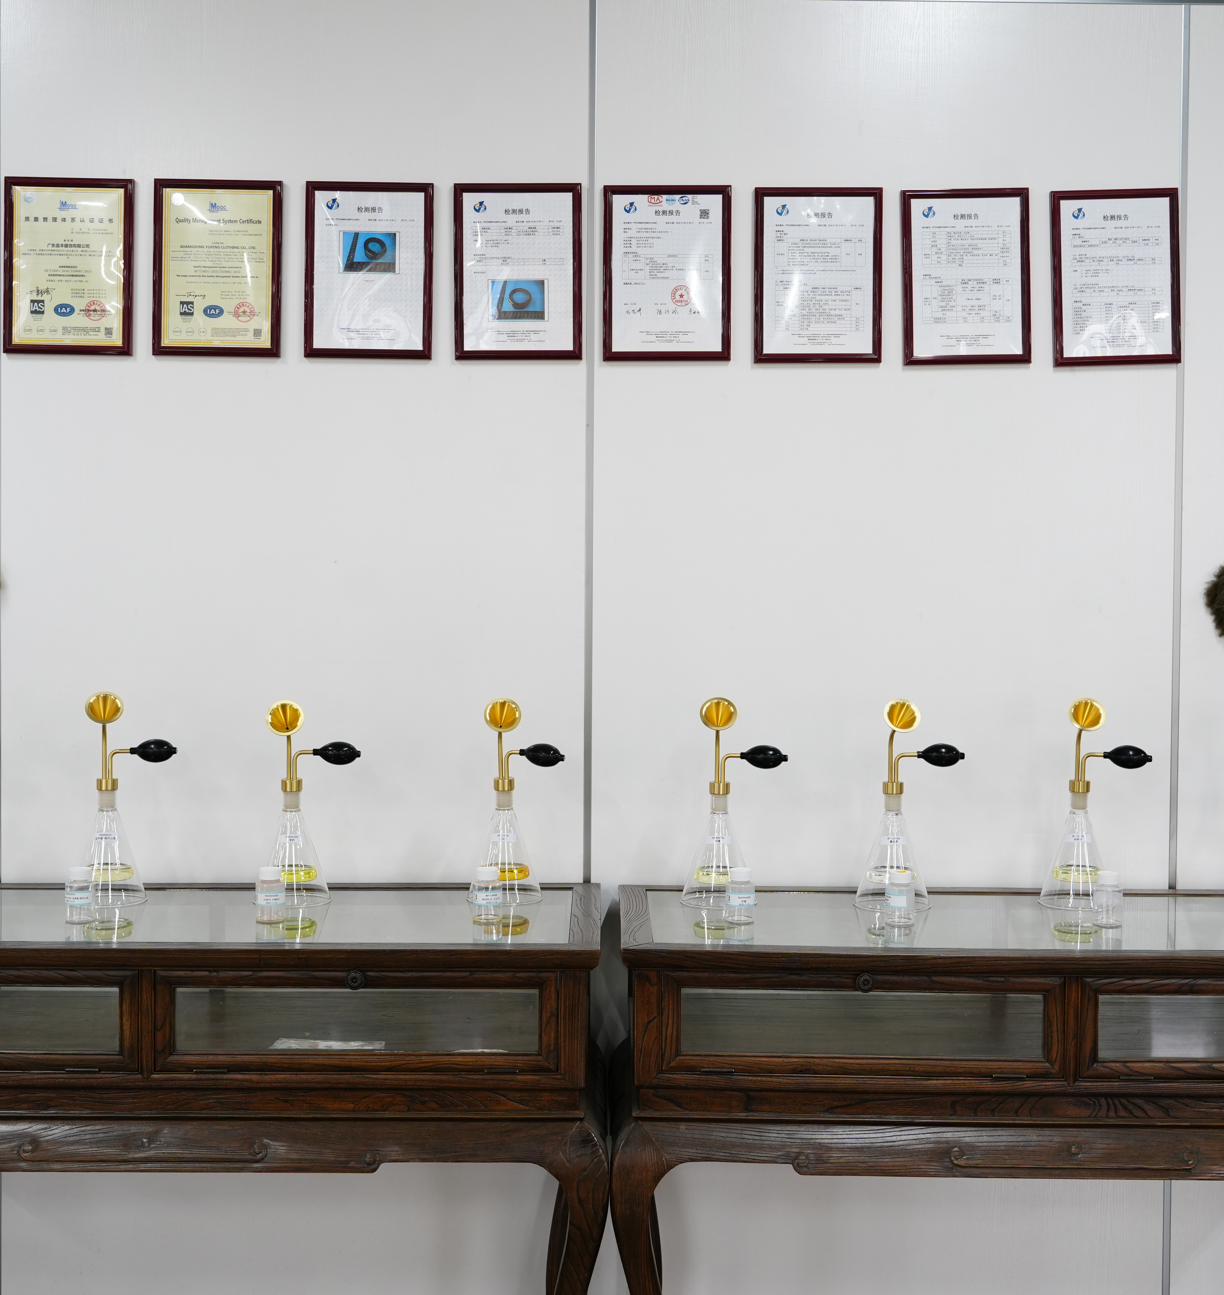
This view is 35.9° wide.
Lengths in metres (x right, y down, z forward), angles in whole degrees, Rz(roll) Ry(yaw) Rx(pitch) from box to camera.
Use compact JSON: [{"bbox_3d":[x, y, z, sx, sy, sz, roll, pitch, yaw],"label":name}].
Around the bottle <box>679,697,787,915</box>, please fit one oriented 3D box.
[{"bbox_3d":[0.223,0.278,3.443,0.194,0.377,0.151,0,2,-1],"label":"bottle"}]

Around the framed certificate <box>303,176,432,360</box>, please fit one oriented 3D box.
[{"bbox_3d":[-0.454,-0.705,3.538,0.240,0.327,0.020,1,2,-1],"label":"framed certificate"}]

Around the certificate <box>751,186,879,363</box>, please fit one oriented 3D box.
[{"bbox_3d":[0.388,-0.697,3.547,0.240,0.327,0.020,0,2,-1],"label":"certificate"}]

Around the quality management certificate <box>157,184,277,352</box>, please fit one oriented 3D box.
[{"bbox_3d":[-0.736,-0.709,3.535,0.240,0.327,0.020,1,2,-1],"label":"quality management certificate"}]

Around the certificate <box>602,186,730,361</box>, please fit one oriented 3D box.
[{"bbox_3d":[0.103,-0.686,3.471,0.234,0.322,0.018,0,2,0],"label":"certificate"}]

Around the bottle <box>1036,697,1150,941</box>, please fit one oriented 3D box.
[{"bbox_3d":[0.883,0.280,3.455,0.202,0.379,0.153,0,2,-1],"label":"bottle"}]

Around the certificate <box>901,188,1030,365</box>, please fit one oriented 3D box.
[{"bbox_3d":[0.652,-0.680,3.476,0.234,0.322,0.018,-1,2,0],"label":"certificate"}]

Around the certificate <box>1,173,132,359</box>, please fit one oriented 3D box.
[{"bbox_3d":[-0.992,-0.696,3.462,0.234,0.322,0.018,1,2,0],"label":"certificate"}]

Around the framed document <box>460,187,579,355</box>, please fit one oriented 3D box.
[{"bbox_3d":[-0.170,-0.688,3.469,0.234,0.322,0.018,0,2,0],"label":"framed document"}]

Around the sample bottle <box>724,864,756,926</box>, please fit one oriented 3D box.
[{"bbox_3d":[0.215,0.412,3.139,0.048,0.087,0.048,0,2,0],"label":"sample bottle"}]

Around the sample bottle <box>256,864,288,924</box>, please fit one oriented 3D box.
[{"bbox_3d":[-0.566,0.411,3.139,0.048,0.087,0.048,0,2,0],"label":"sample bottle"}]

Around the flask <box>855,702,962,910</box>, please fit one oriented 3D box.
[{"bbox_3d":[0.528,0.273,3.340,0.195,0.363,0.137,0,2,-2],"label":"flask"}]

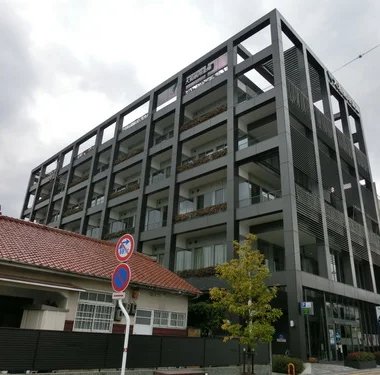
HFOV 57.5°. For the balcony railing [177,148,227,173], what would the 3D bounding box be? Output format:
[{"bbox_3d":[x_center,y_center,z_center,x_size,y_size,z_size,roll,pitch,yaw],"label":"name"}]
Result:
[{"bbox_3d":[0.926,-1.978,27.167,5.400,0.750,0.350,-19,-31,41],"label":"balcony railing"}]

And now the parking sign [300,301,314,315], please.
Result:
[{"bbox_3d":[6.178,6.360,18.242,0.600,0.660,0.180,-19,-31,41],"label":"parking sign"}]

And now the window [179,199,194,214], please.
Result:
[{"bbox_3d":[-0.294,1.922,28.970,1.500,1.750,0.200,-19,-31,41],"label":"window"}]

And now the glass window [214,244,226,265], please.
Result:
[{"bbox_3d":[2.189,4.958,24.693,1.050,1.800,0.120,-19,-31,41],"label":"glass window"}]

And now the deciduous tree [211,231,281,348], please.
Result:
[{"bbox_3d":[2.098,3.975,12.970,2.650,4.718,2.600,2,-23,1],"label":"deciduous tree"}]

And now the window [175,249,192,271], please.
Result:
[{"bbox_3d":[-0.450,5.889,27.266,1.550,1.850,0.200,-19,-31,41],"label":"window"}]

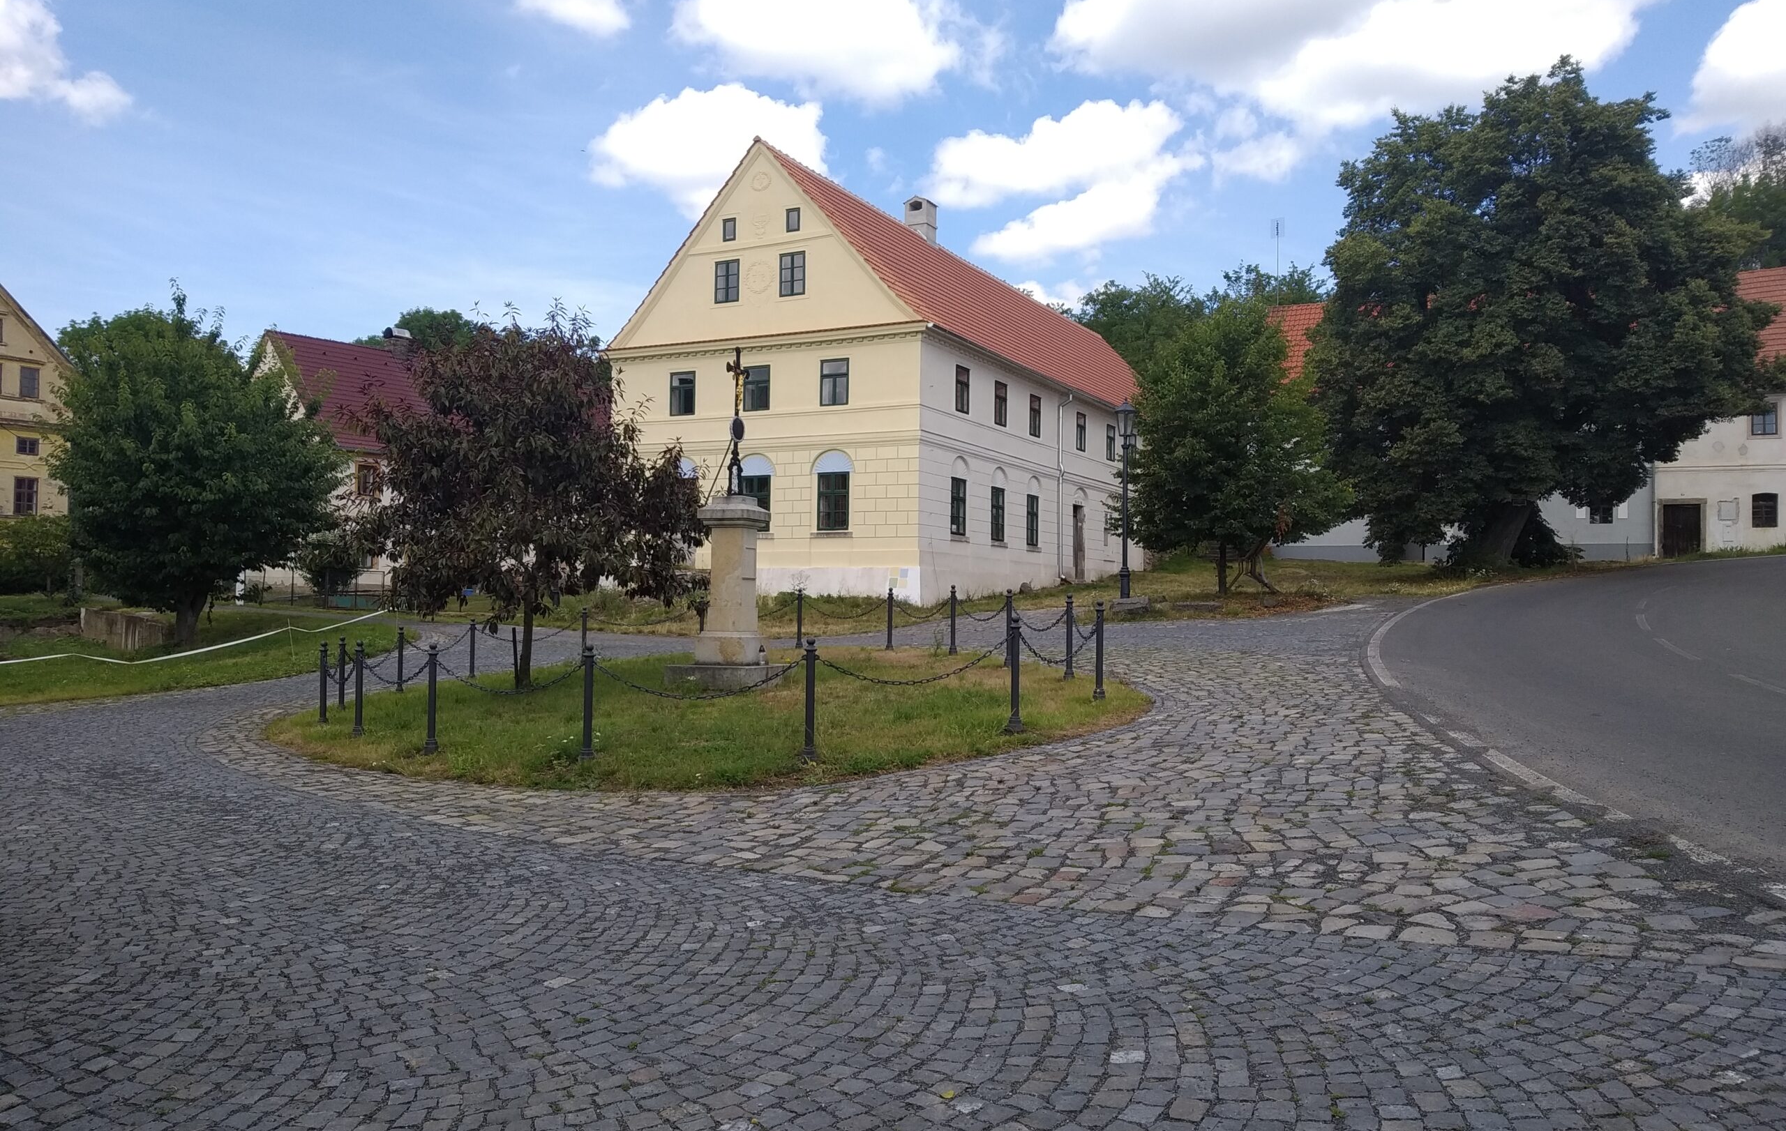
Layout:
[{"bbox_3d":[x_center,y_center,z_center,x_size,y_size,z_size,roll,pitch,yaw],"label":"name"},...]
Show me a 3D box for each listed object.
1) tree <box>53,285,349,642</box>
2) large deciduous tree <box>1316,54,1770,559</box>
[{"bbox_3d":[-18.666,-2.659,36.000,7.864,9.474,7.549,0,-2,0],"label":"tree"},{"bbox_3d":[19.631,-7.688,40.500,14.028,15.250,13.327,0,-2,0],"label":"large deciduous tree"}]

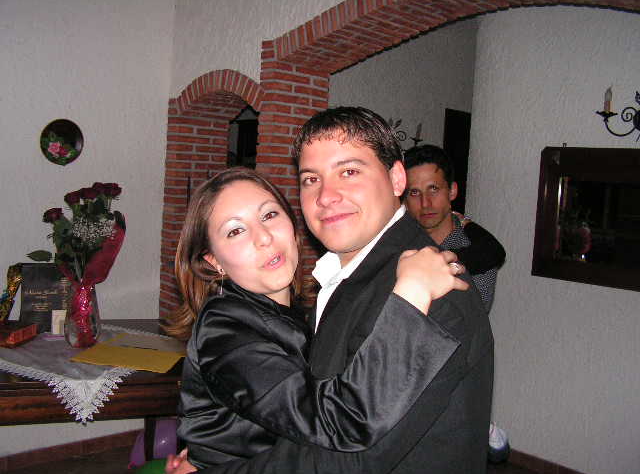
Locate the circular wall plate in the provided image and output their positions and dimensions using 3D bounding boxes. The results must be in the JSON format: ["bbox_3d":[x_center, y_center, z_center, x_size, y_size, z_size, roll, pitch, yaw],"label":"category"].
[{"bbox_3d":[-1.344,-0.491,3.470,0.235,0.240,0.027,-1,6,-43],"label":"circular wall plate"}]

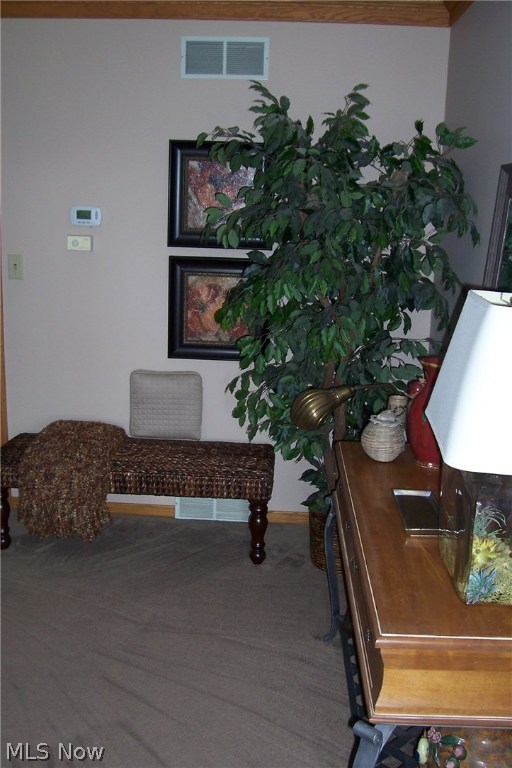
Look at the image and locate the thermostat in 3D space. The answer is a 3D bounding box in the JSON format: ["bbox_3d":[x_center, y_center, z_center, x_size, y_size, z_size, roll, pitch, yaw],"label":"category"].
[{"bbox_3d":[-0.782,-0.776,3.362,0.149,0.094,0.030,2,12,2],"label":"thermostat"}]

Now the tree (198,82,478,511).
[{"bbox_3d":[0.269,-0.289,2.921,1.030,1.720,0.950,2,12,2],"label":"tree"}]

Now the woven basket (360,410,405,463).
[{"bbox_3d":[0.390,0.154,2.223,0.134,0.148,0.134,2,12,2],"label":"woven basket"}]

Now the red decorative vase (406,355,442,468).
[{"bbox_3d":[0.558,0.079,2.178,0.200,0.325,0.200,2,12,2],"label":"red decorative vase"}]

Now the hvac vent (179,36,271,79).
[{"bbox_3d":[-0.137,-1.437,3.202,0.388,0.177,0.015,2,12,2],"label":"hvac vent"}]

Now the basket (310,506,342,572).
[{"bbox_3d":[0.383,0.663,3.200,0.300,0.250,0.300,2,12,2],"label":"basket"}]

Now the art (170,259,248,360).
[{"bbox_3d":[-0.165,-0.349,3.414,0.486,0.482,0.035,2,12,2],"label":"art"}]

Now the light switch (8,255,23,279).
[{"bbox_3d":[-1.135,-0.554,3.434,0.071,0.117,0.012,2,12,2],"label":"light switch"}]

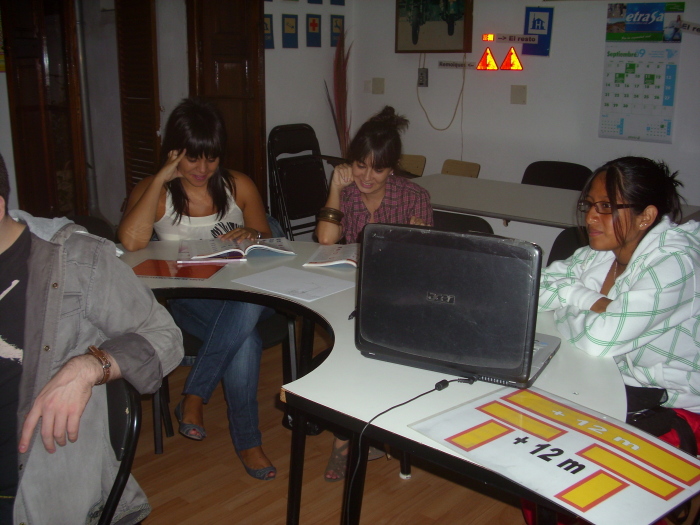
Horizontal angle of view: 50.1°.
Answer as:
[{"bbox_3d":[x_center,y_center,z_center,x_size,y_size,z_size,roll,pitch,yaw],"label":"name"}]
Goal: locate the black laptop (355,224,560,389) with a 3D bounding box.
[{"bbox_3d":[0.235,0.050,1.526,0.360,0.275,0.265,8,16,26],"label":"black laptop"}]

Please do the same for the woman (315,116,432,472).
[{"bbox_3d":[0.099,0.071,2.587,0.450,1.185,0.650,7,16,24],"label":"woman"}]

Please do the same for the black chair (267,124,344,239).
[{"bbox_3d":[-0.219,-0.327,4.407,0.160,0.990,0.460,-3,9,40],"label":"black chair"}]

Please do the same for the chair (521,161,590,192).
[{"bbox_3d":[1.011,-0.130,4.154,0.500,0.820,0.540,14,19,41],"label":"chair"}]

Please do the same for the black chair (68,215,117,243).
[{"bbox_3d":[-1.003,0.279,2.468,0.500,0.820,0.540,-2,14,-8],"label":"black chair"}]

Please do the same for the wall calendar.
[{"bbox_3d":[1.472,-0.959,3.784,0.385,0.675,0.010,14,19,41],"label":"wall calendar"}]

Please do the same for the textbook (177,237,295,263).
[{"bbox_3d":[-0.359,-0.059,2.416,0.360,0.037,0.260,-2,15,-11],"label":"textbook"}]

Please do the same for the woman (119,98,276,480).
[{"bbox_3d":[-0.505,0.046,2.624,0.520,1.205,0.720,-1,14,-6],"label":"woman"}]

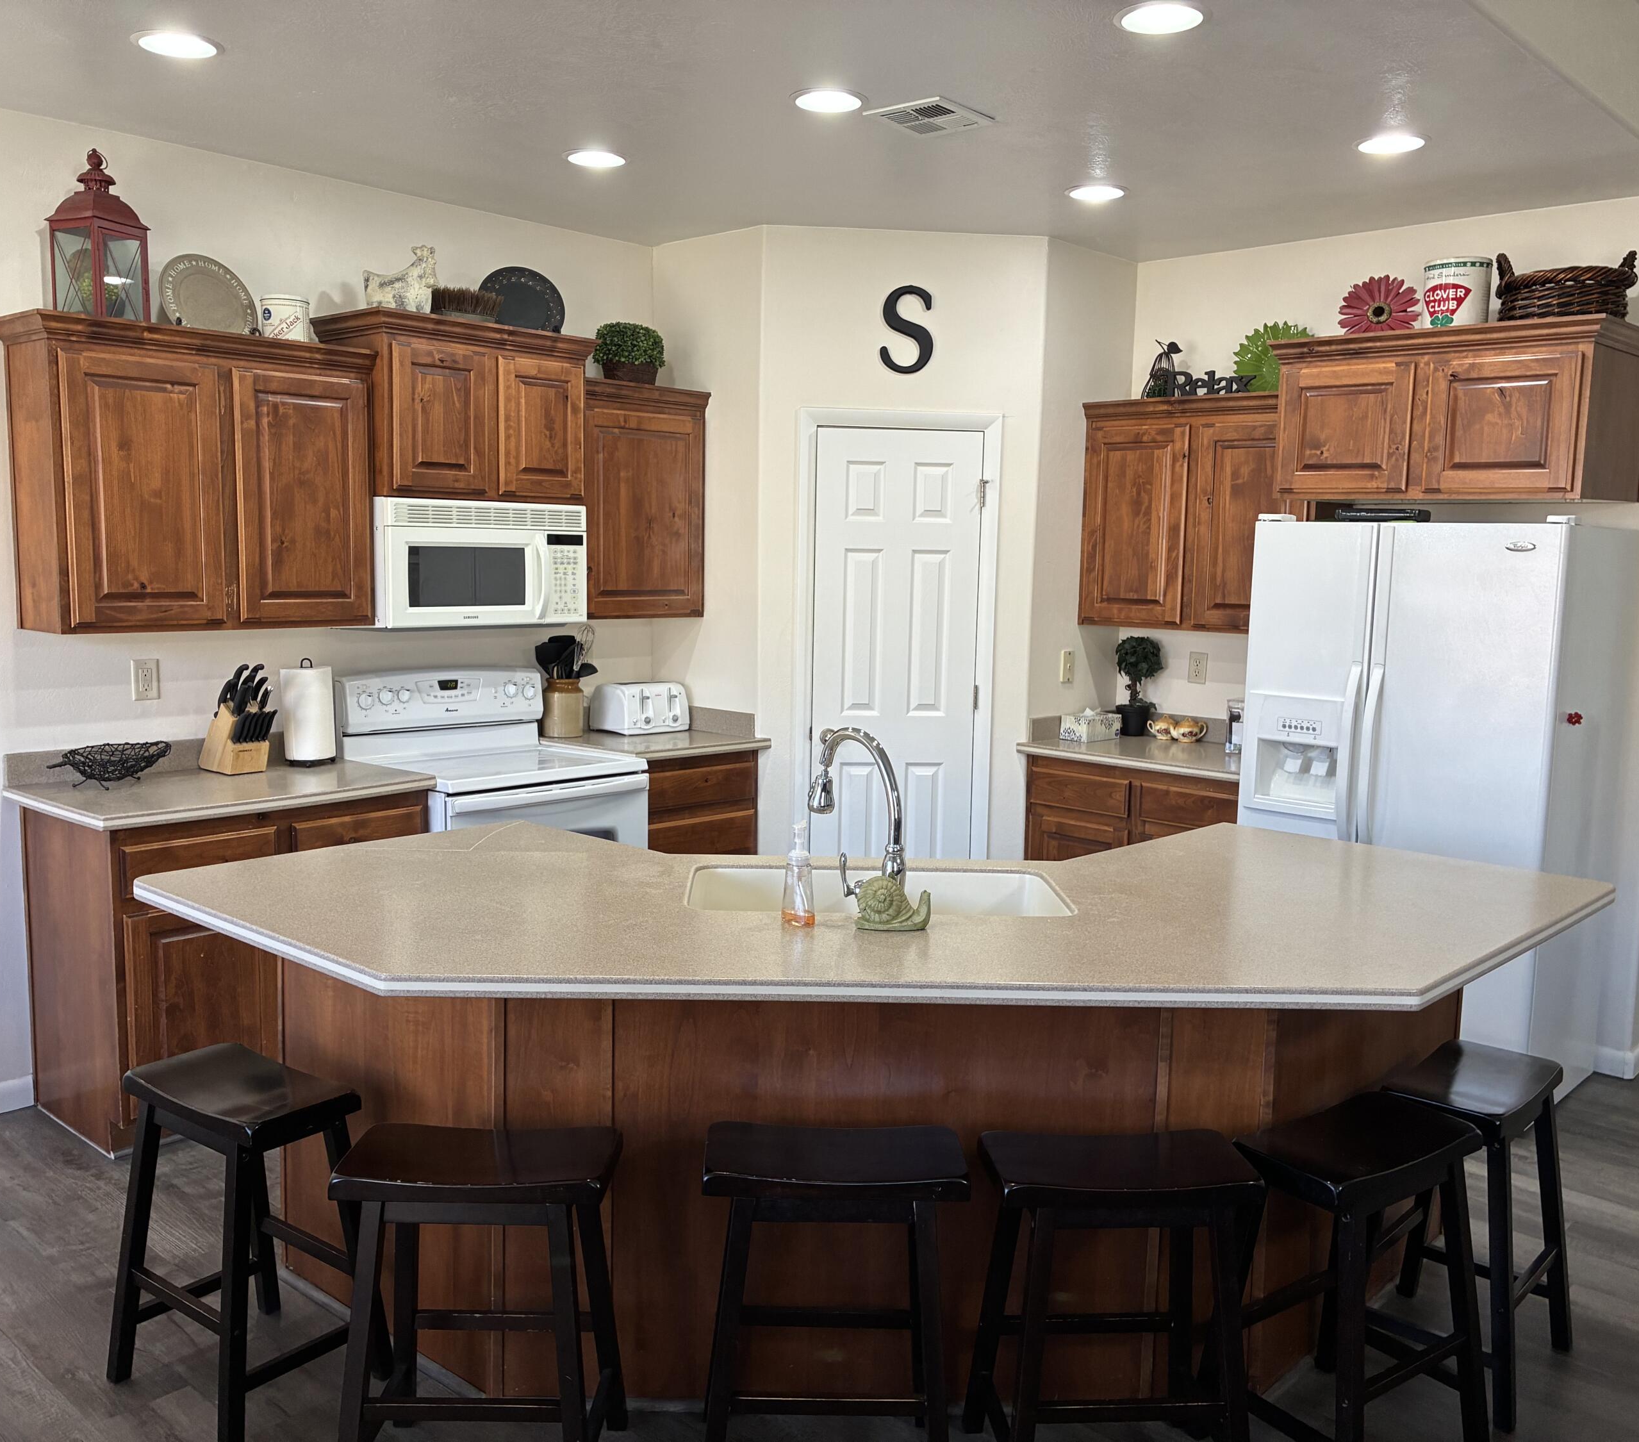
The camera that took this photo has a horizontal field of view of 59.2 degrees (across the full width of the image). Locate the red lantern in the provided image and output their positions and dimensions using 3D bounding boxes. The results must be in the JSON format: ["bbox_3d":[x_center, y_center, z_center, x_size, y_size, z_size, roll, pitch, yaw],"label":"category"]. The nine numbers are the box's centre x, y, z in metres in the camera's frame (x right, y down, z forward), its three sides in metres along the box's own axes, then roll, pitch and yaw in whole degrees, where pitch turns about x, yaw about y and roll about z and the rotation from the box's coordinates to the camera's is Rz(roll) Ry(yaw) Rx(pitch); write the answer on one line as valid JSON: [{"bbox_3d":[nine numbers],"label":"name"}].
[{"bbox_3d":[-1.946,-1.283,3.902,0.180,0.505,0.180,4,7,22],"label":"red lantern"}]

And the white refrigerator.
[{"bbox_3d":[1.921,0.253,4.576,0.899,1.754,0.794,8,9,42],"label":"white refrigerator"}]

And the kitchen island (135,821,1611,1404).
[{"bbox_3d":[0.160,0.795,3.106,3.134,0.914,1.489,1,7,-1],"label":"kitchen island"}]

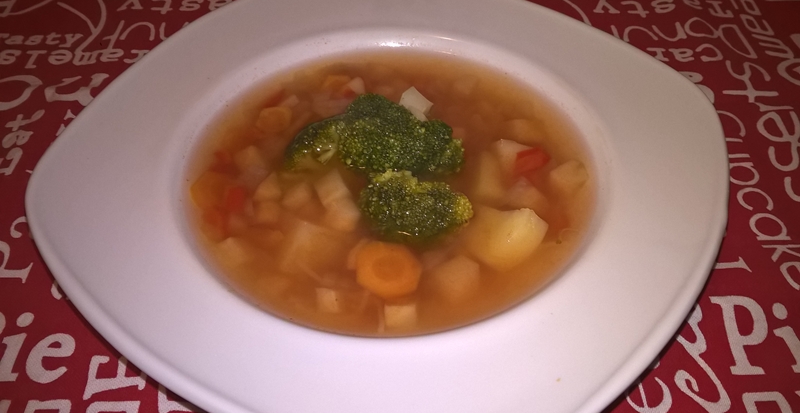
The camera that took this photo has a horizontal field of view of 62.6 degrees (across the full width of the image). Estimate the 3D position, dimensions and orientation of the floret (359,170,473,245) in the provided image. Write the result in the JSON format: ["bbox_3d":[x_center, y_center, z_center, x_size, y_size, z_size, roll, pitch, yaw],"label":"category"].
[{"bbox_3d":[0.006,0.001,0.236,0.041,0.025,0.028,0,46,0],"label":"floret"}]

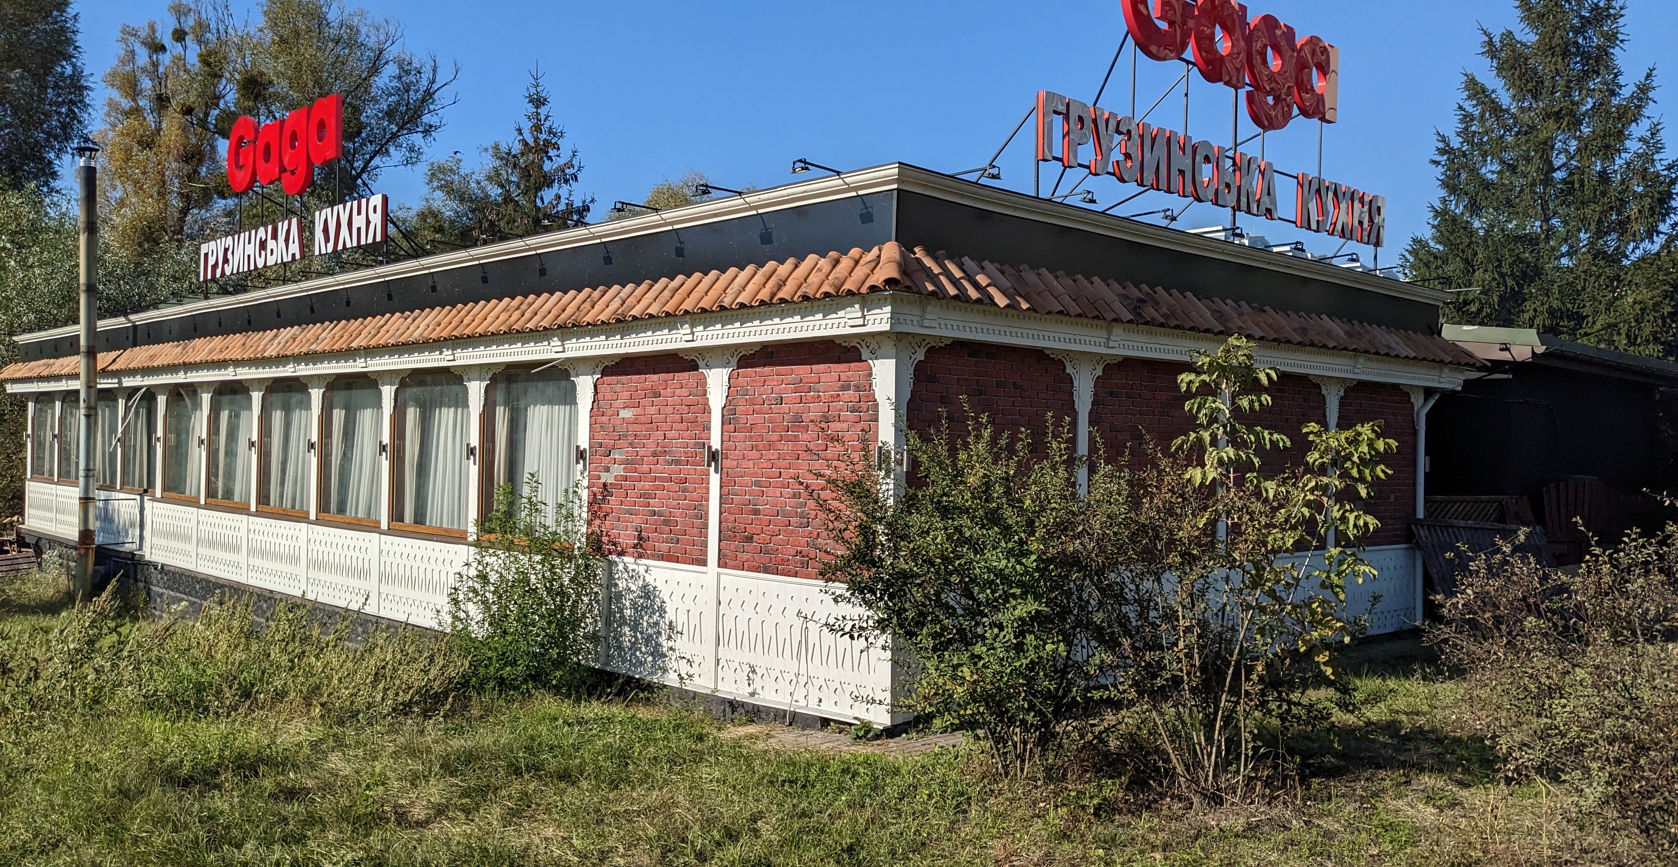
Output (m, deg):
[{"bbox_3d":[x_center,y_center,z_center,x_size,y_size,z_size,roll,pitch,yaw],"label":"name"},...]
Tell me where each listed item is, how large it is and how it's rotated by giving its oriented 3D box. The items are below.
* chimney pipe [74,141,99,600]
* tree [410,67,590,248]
[{"bbox_3d":[-12.016,-0.963,20.910,0.350,7.393,0.350,1,0,0],"label":"chimney pipe"},{"bbox_3d":[-9.586,-4.107,37.949,5.200,13.139,5.200,1,0,0],"label":"tree"}]

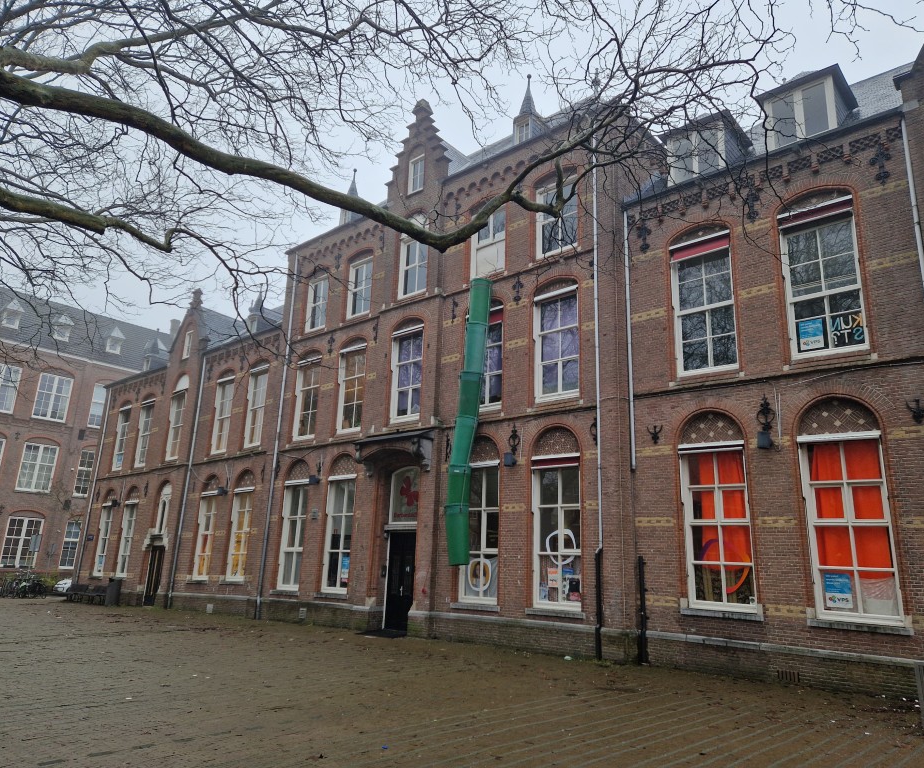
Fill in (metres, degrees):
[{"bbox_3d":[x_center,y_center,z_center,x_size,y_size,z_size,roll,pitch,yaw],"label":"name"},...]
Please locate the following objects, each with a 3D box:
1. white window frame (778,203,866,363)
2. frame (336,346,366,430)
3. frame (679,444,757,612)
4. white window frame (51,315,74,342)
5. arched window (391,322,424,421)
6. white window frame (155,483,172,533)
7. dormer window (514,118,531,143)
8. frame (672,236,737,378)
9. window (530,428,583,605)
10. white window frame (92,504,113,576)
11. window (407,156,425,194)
[{"bbox_3d":[7.148,-2.170,13.522,1.276,3.253,0.220,-11,-19,38],"label":"white window frame"},{"bbox_3d":[-3.412,0.169,21.116,1.250,2.703,0.180,-11,-20,40],"label":"frame"},{"bbox_3d":[4.706,2.618,12.620,1.260,3.027,0.150,-11,-19,41],"label":"frame"},{"bbox_3d":[-24.712,-3.332,41.808,1.200,1.710,1.107,-11,-20,40],"label":"white window frame"},{"bbox_3d":[-1.537,-0.264,19.163,1.250,2.631,0.180,-11,-20,40],"label":"arched window"},{"bbox_3d":[-11.786,4.876,26.878,0.850,1.962,0.200,-11,-19,41],"label":"white window frame"},{"bbox_3d":[1.689,-6.937,18.700,0.520,0.702,0.140,-11,-20,40],"label":"dormer window"},{"bbox_3d":[5.332,-1.824,14.971,1.242,3.251,0.220,-11,-19,38],"label":"frame"},{"bbox_3d":[2.039,2.859,14.694,1.250,3.856,0.200,-11,-19,41],"label":"window"},{"bbox_3d":[-16.256,7.071,30.897,1.200,3.157,0.180,-11,-20,40],"label":"white window frame"},{"bbox_3d":[-1.324,-6.224,20.198,0.730,1.144,0.150,-11,-19,41],"label":"window"}]

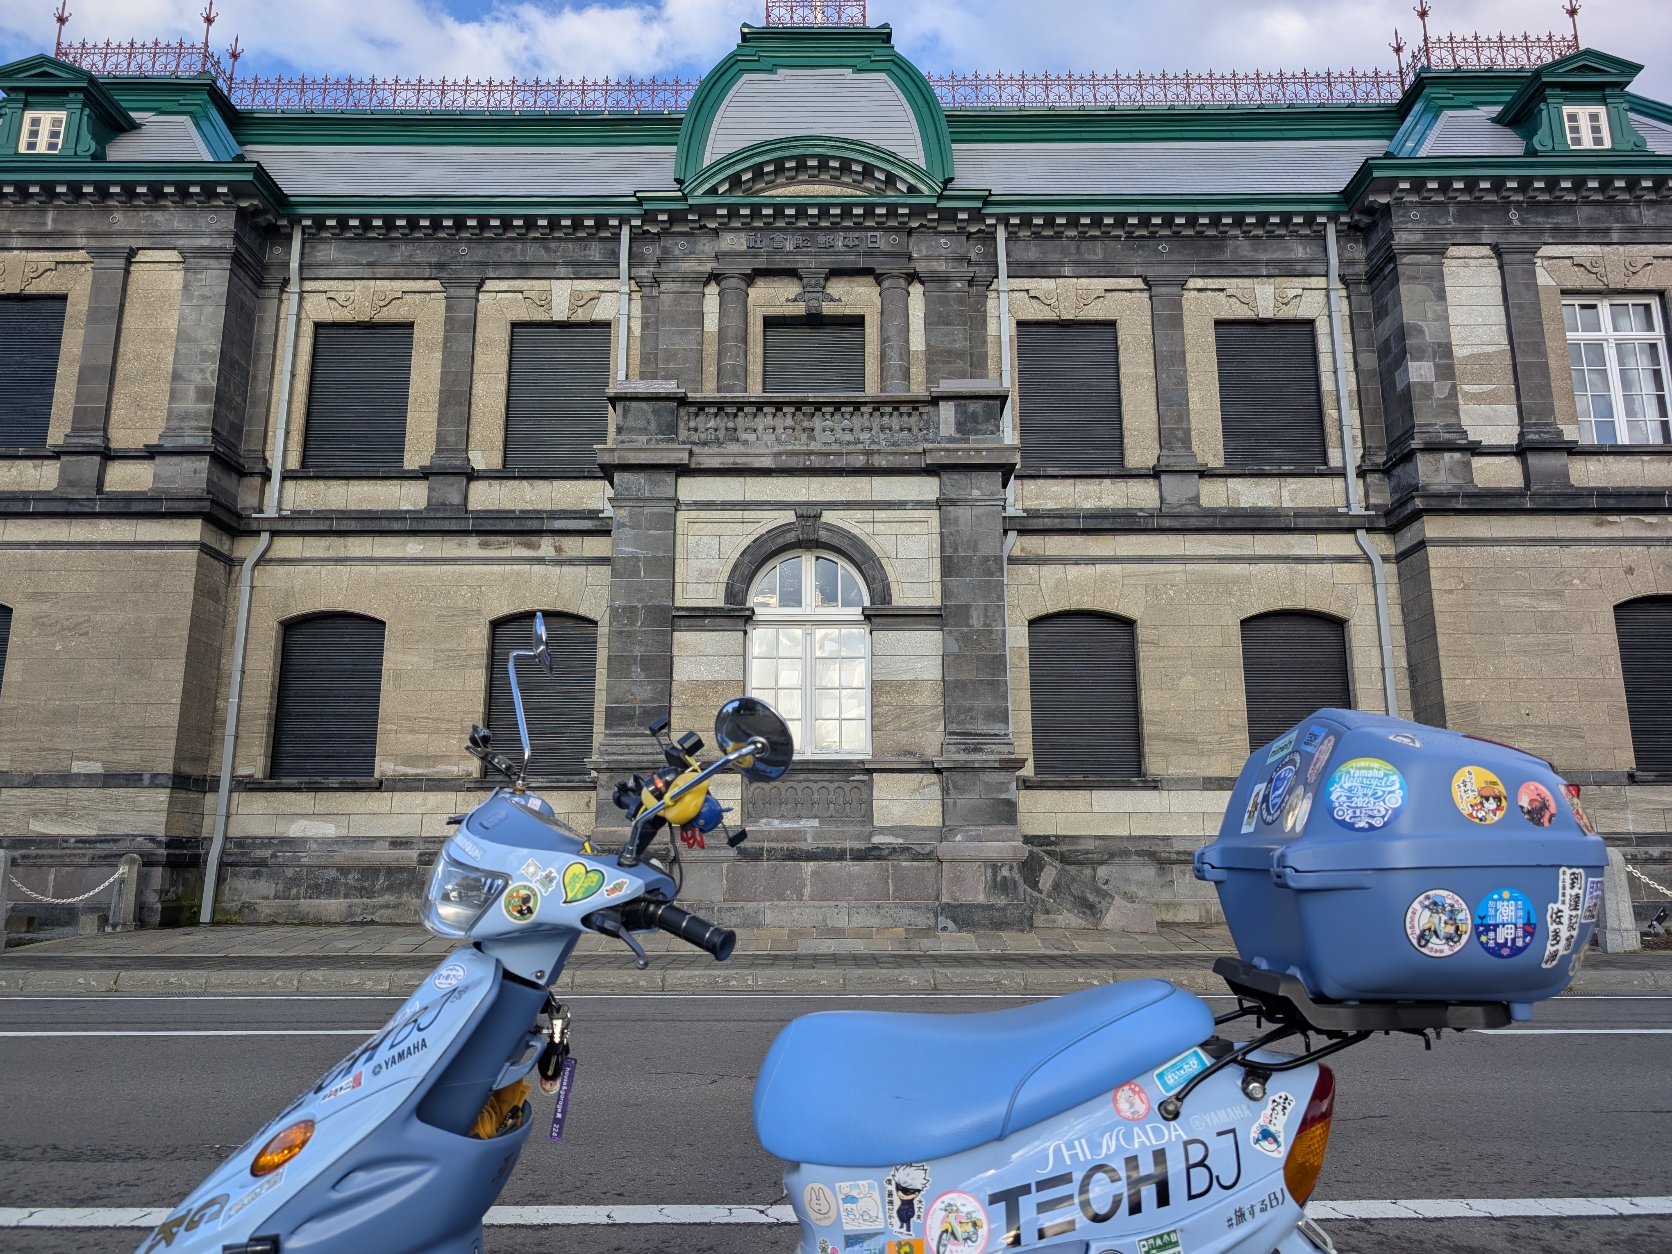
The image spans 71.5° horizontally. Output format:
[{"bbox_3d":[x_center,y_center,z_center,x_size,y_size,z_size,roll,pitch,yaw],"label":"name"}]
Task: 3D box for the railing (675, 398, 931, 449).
[{"bbox_3d":[-0.343,-2.497,14.513,3.207,0.686,0.320,0,-12,0],"label":"railing"}]

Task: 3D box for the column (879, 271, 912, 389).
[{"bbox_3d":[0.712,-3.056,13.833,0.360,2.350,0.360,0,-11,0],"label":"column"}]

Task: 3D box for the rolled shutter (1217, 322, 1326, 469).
[{"bbox_3d":[6.264,-3.328,16.902,1.465,2.268,0.100,0,-12,0],"label":"rolled shutter"}]

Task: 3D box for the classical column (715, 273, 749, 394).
[{"bbox_3d":[-1.498,-3.683,16.733,0.521,2.938,0.490,0,-12,0],"label":"classical column"}]

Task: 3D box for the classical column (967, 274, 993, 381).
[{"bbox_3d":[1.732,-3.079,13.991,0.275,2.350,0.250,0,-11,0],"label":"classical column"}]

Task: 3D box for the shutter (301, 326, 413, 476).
[{"bbox_3d":[-6.904,-3.308,16.944,1.479,2.294,0.100,0,-12,0],"label":"shutter"}]

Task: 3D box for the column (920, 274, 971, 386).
[{"bbox_3d":[1.322,-3.059,13.913,0.584,2.350,0.300,0,-11,0],"label":"column"}]

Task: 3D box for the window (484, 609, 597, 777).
[{"bbox_3d":[-4.022,0.958,16.039,1.475,2.270,0.100,0,-12,0],"label":"window"}]

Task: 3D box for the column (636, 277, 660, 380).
[{"bbox_3d":[-2.745,-3.710,16.856,0.404,2.934,0.250,0,-12,0],"label":"column"}]

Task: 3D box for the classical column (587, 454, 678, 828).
[{"bbox_3d":[-2.313,0.274,14.077,0.950,4.459,0.850,0,-12,0],"label":"classical column"}]

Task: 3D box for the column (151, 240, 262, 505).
[{"bbox_3d":[-7.266,-2.847,13.419,0.680,3.148,0.650,0,-11,0],"label":"column"}]

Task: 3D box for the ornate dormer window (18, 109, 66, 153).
[{"bbox_3d":[-9.494,-5.923,13.885,0.540,0.572,0.120,0,-11,0],"label":"ornate dormer window"}]

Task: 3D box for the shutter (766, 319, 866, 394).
[{"bbox_3d":[-0.322,-3.362,16.932,1.493,2.253,0.100,0,-12,0],"label":"shutter"}]

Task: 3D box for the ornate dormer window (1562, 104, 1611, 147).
[{"bbox_3d":[8.937,-5.956,13.826,0.543,0.560,0.120,0,-11,0],"label":"ornate dormer window"}]

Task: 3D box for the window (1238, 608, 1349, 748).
[{"bbox_3d":[6.300,0.946,16.005,1.441,2.283,0.100,0,-12,0],"label":"window"}]

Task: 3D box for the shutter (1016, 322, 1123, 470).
[{"bbox_3d":[3.369,-3.310,16.909,1.486,2.268,0.100,0,-12,0],"label":"shutter"}]

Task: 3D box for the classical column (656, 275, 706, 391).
[{"bbox_3d":[-2.257,-3.694,16.748,0.733,2.928,0.350,0,-12,0],"label":"classical column"}]

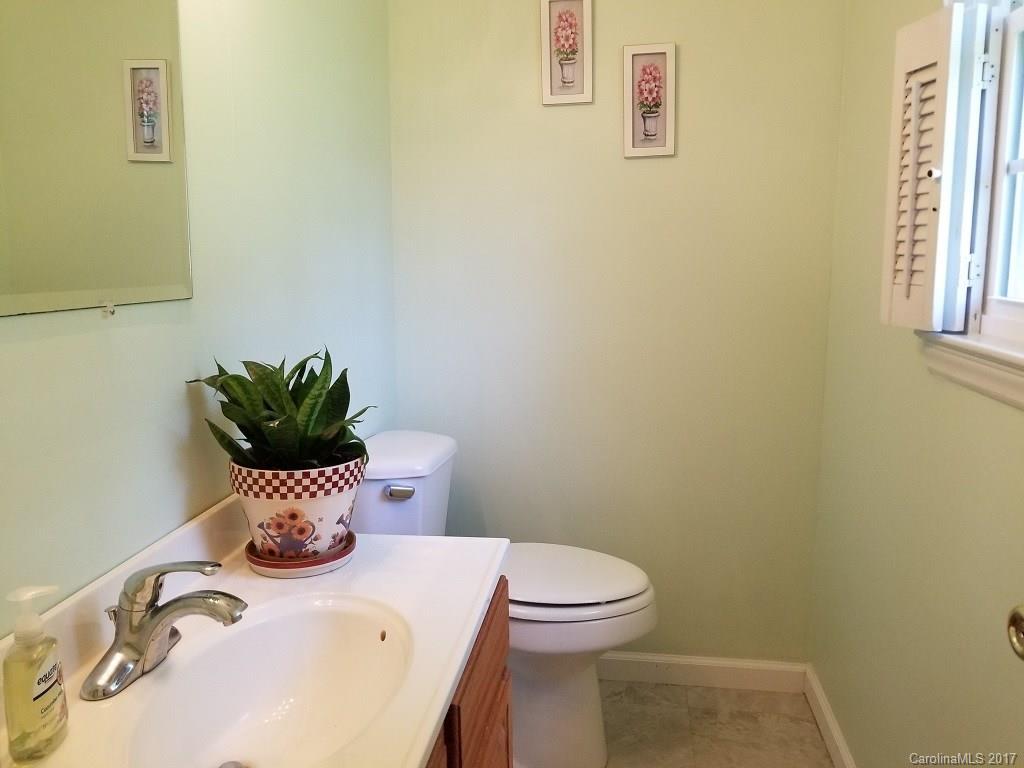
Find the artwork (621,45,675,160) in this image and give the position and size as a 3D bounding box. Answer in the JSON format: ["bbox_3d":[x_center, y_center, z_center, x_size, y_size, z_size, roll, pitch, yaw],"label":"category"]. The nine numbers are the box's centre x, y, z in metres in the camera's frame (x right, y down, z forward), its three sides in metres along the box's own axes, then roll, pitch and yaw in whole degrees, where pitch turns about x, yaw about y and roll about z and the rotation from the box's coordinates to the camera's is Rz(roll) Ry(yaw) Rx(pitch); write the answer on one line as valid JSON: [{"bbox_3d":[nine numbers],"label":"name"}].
[{"bbox_3d":[0.360,-0.741,2.018,0.130,0.281,0.015,1,9,8],"label":"artwork"}]

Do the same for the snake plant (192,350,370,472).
[{"bbox_3d":[-0.363,0.035,1.216,0.270,0.183,0.260,1,9,8],"label":"snake plant"}]

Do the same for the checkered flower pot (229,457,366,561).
[{"bbox_3d":[-0.346,0.192,1.262,0.209,0.159,0.209,0,9,0],"label":"checkered flower pot"}]

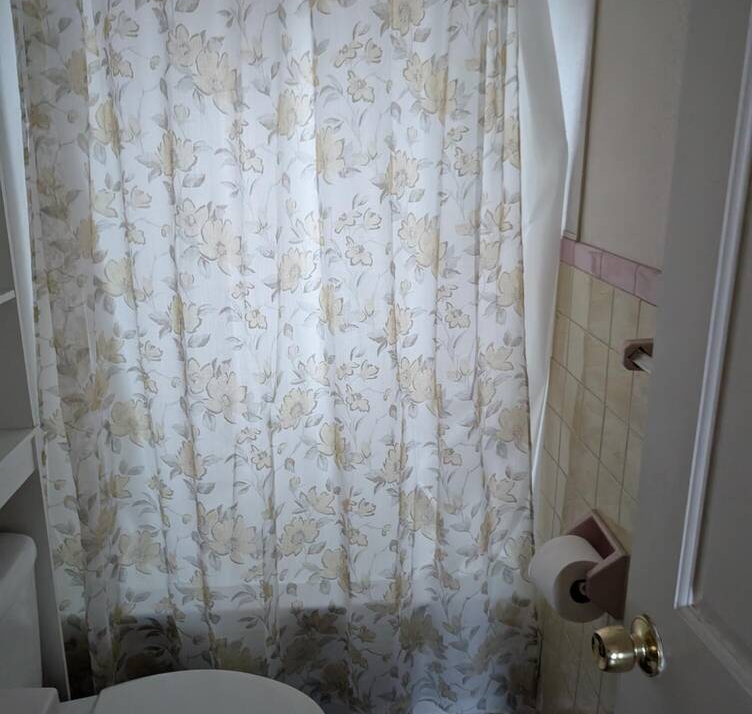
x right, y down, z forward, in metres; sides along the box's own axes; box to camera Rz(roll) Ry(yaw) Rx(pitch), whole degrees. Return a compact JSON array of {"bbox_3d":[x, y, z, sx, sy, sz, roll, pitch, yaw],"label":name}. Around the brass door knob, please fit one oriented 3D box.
[{"bbox_3d":[0.286,0.338,0.805,0.062,0.067,0.067,-3,16,-9],"label":"brass door knob"}]

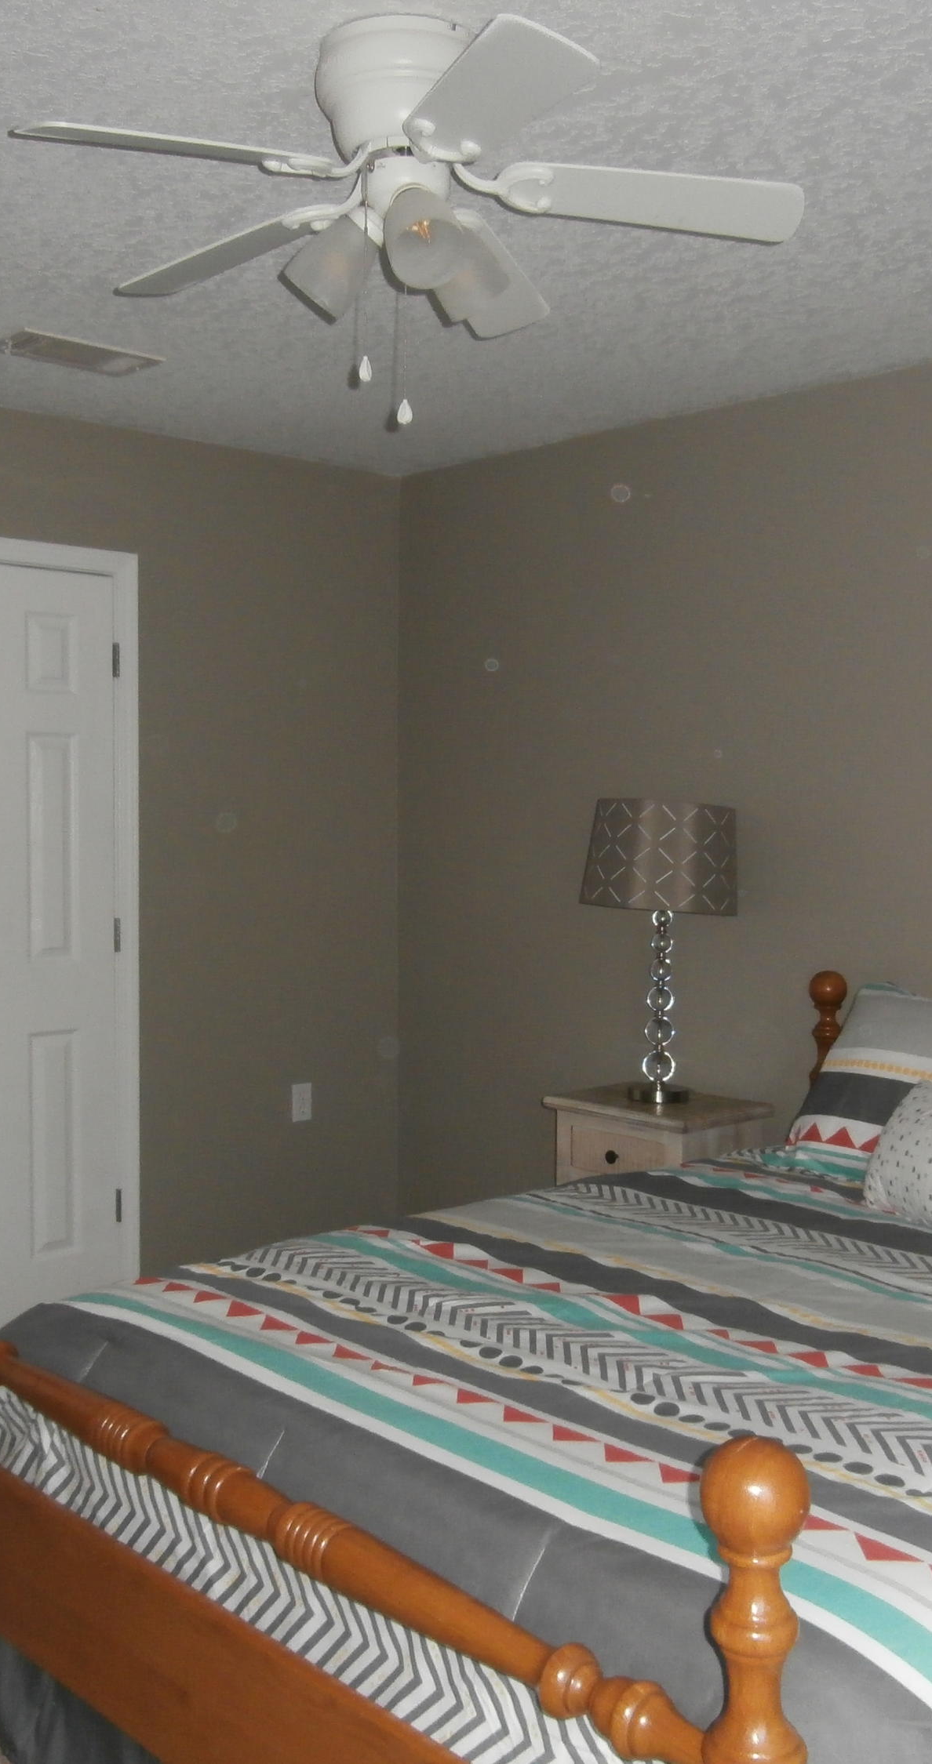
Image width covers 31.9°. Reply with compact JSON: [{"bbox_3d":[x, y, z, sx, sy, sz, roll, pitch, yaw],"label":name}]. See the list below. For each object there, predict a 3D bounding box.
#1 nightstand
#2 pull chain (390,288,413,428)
[{"bbox_3d":[0.484,0.895,4.122,0.350,0.685,0.465,-3,5,-44],"label":"nightstand"},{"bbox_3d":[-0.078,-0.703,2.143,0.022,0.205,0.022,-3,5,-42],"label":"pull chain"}]

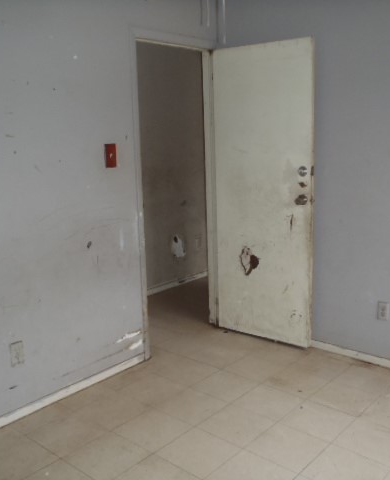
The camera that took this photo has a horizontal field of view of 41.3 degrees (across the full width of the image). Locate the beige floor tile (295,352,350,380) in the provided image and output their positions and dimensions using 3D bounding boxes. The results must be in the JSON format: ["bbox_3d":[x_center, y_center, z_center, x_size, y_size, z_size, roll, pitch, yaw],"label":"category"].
[{"bbox_3d":[0.812,0.823,3.372,0.302,0.010,0.302,9,15,40],"label":"beige floor tile"}]

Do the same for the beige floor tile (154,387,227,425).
[{"bbox_3d":[-0.014,0.931,2.893,0.302,0.010,0.302,9,15,40],"label":"beige floor tile"}]

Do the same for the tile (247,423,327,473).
[{"bbox_3d":[0.443,0.997,2.497,0.304,0.010,0.304,9,15,40],"label":"tile"}]

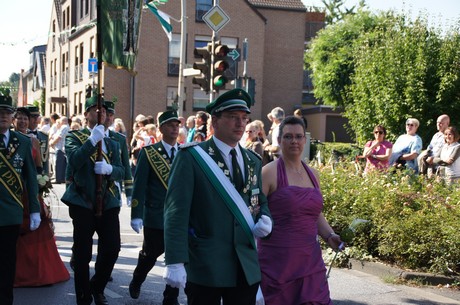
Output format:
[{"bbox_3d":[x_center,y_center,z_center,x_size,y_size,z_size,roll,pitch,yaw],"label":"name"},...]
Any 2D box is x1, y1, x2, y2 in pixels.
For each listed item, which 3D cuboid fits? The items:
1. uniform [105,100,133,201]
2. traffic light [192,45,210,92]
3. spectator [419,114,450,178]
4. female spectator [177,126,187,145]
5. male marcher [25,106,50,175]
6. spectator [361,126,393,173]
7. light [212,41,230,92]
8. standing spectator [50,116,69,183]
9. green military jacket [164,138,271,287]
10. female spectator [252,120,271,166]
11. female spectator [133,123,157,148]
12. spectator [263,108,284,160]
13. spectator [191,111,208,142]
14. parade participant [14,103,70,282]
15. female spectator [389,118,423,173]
[{"bbox_3d":[-1.315,0.377,8.238,0.550,1.850,0.380,1,3,-25],"label":"uniform"},{"bbox_3d":[-0.603,-1.778,16.200,0.360,1.020,0.340,2,1,-15],"label":"traffic light"},{"bbox_3d":[3.036,0.113,11.317,0.540,1.350,0.680,4,2,40],"label":"spectator"},{"bbox_3d":[-0.983,0.289,15.020,0.320,1.560,0.460,2,1,-7],"label":"female spectator"},{"bbox_3d":[-2.216,0.369,8.537,0.550,1.800,0.370,1,3,-25],"label":"male marcher"},{"bbox_3d":[2.314,0.374,12.033,0.480,1.620,0.330,3,2,14],"label":"spectator"},{"bbox_3d":[-0.169,-1.688,15.200,0.290,0.970,0.330,1,3,-25],"label":"light"},{"bbox_3d":[-4.315,-0.064,19.435,0.420,1.690,0.480,1,2,-18],"label":"standing spectator"},{"bbox_3d":[-0.069,0.331,4.220,0.570,0.810,0.360,1,3,-30],"label":"green military jacket"},{"bbox_3d":[0.419,0.345,11.021,0.340,1.640,0.470,2,1,-3],"label":"female spectator"},{"bbox_3d":[-1.577,0.249,14.520,0.420,1.580,0.500,3,1,15],"label":"female spectator"},{"bbox_3d":[0.646,0.245,11.023,0.420,1.800,0.520,3,2,34],"label":"spectator"},{"bbox_3d":[-0.486,0.213,12.035,0.350,1.720,0.480,1,3,-22],"label":"spectator"},{"bbox_3d":[-2.031,0.437,7.600,0.780,1.720,0.700,2,1,-15],"label":"parade participant"},{"bbox_3d":[2.783,0.311,12.035,0.520,1.690,0.380,3,3,30],"label":"female spectator"}]

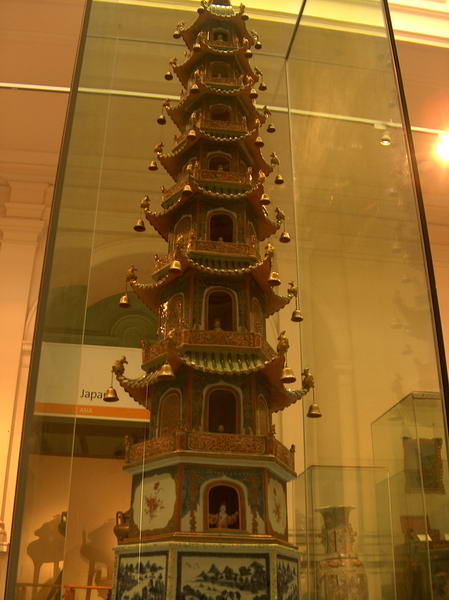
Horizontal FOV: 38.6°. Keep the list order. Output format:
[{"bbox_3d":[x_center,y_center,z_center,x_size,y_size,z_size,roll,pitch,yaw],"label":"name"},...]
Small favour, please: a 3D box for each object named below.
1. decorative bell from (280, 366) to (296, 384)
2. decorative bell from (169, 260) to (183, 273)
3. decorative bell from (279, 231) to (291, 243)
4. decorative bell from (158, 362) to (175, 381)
[{"bbox_3d":[0.164,0.193,1.634,0.041,0.036,0.041,0,-25,0],"label":"decorative bell"},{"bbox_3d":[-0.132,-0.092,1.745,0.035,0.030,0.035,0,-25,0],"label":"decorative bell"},{"bbox_3d":[0.203,-0.212,2.132,0.036,0.032,0.036,0,-25,0],"label":"decorative bell"},{"bbox_3d":[-0.144,0.177,1.589,0.041,0.035,0.041,0,-25,0],"label":"decorative bell"}]

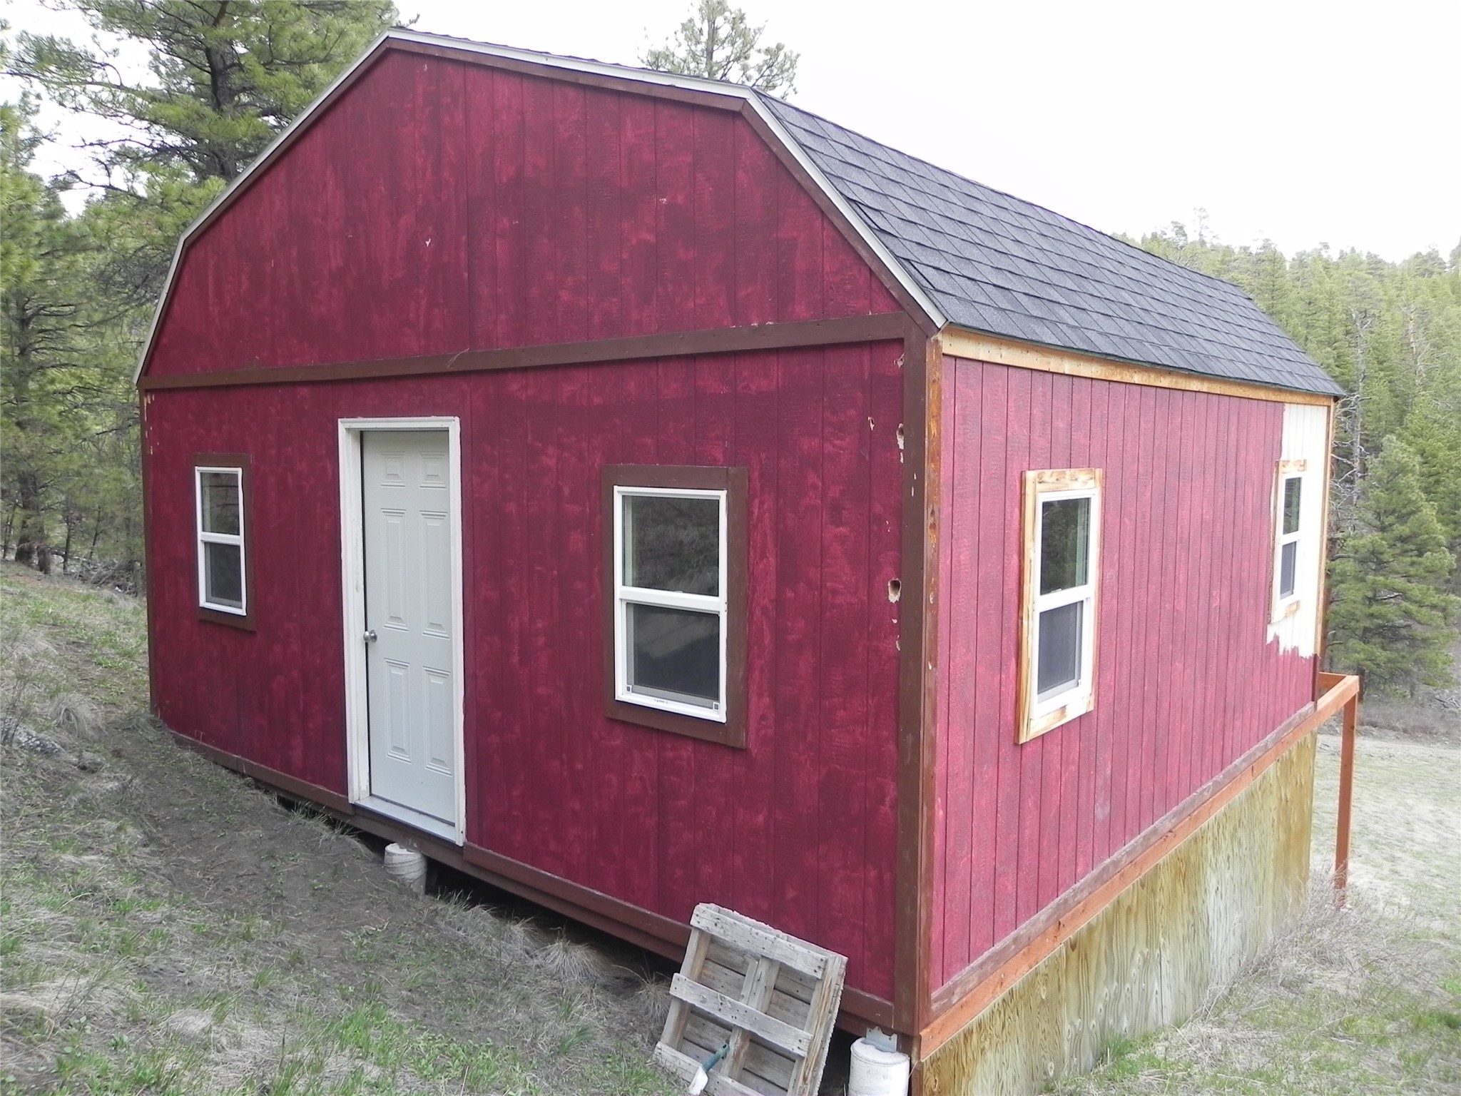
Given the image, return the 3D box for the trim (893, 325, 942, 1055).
[{"bbox_3d":[0.644,0.471,3.781,0.090,2.460,0.108,5,7,40],"label":"trim"}]

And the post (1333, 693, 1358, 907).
[{"bbox_3d":[5.346,2.175,9.546,0.089,1.875,0.090,5,7,40],"label":"post"}]

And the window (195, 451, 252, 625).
[{"bbox_3d":[-3.159,-0.051,6.858,0.750,1.074,0.030,5,7,40],"label":"window"}]

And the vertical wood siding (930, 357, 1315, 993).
[{"bbox_3d":[2.584,0.270,6.078,0.028,2.262,5.885,5,7,40],"label":"vertical wood siding"}]

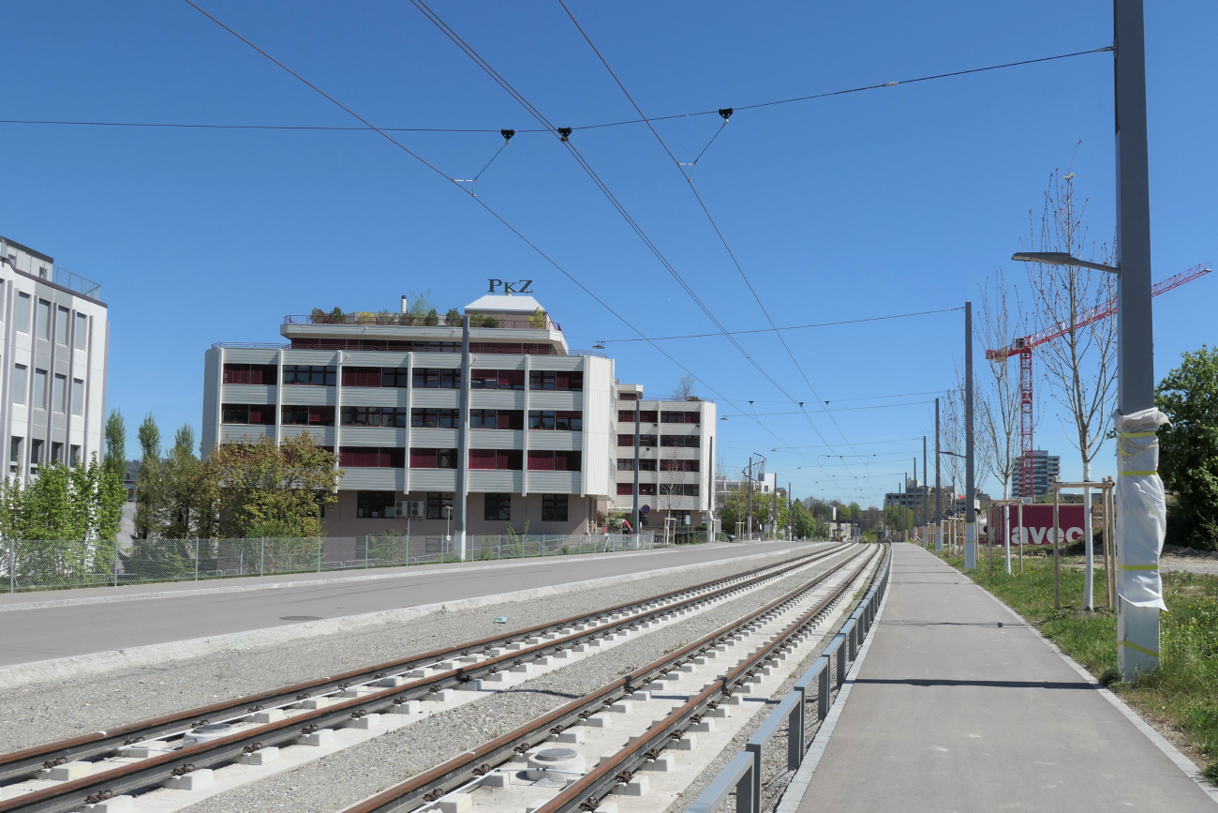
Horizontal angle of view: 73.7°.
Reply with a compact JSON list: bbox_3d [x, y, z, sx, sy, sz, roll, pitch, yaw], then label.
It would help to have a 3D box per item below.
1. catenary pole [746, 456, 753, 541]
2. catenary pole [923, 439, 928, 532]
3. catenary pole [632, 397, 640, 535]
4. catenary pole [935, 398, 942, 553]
[{"bbox_3d":[18.097,11.886,104.000,0.360,10.532,0.360,-1,-6,19],"label":"catenary pole"},{"bbox_3d":[30.390,8.095,78.000,0.360,10.452,0.360,-1,-6,19],"label":"catenary pole"},{"bbox_3d":[1.947,4.832,58.300,0.360,10.620,0.360,-1,-6,19],"label":"catenary pole"},{"bbox_3d":[22.853,4.698,56.400,0.360,10.563,0.360,-1,-6,19],"label":"catenary pole"}]

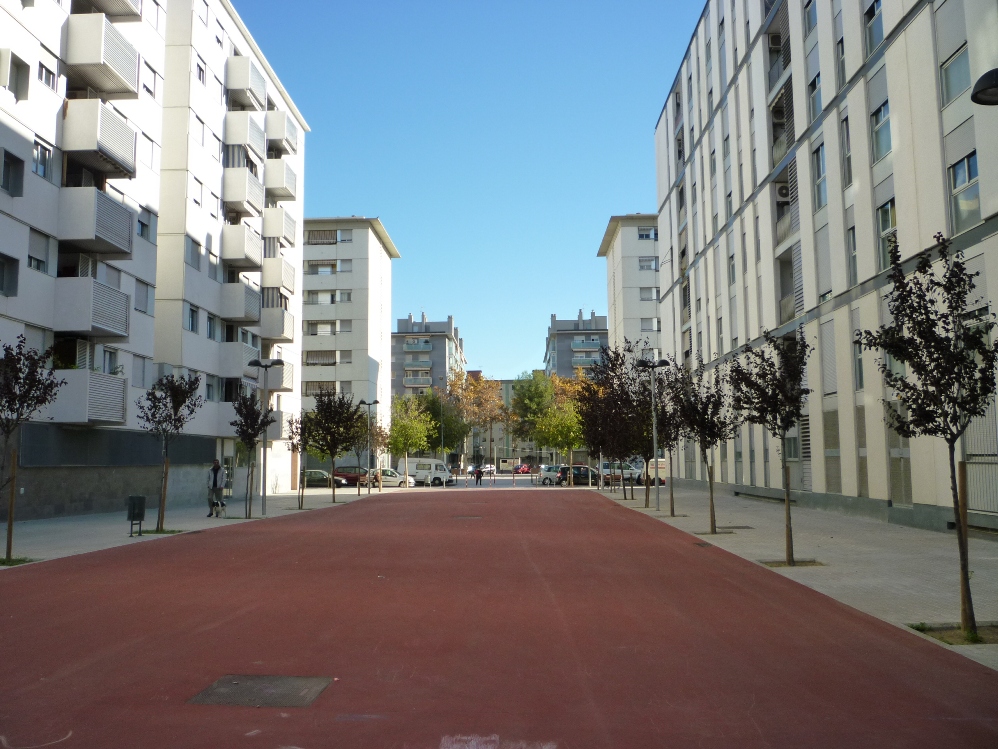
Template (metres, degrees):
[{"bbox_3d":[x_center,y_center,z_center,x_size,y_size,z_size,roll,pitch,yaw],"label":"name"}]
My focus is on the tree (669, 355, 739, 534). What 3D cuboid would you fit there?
[{"bbox_3d":[4.540,1.532,18.610,1.400,3.964,1.400,-1,-6,2],"label":"tree"}]

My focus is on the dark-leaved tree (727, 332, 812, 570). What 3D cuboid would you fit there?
[{"bbox_3d":[4.188,1.078,12.906,1.276,3.644,1.300,-1,-6,1],"label":"dark-leaved tree"}]

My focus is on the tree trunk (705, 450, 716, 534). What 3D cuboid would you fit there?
[{"bbox_3d":[4.733,2.628,18.685,0.250,1.854,0.220,-1,-6,2],"label":"tree trunk"}]

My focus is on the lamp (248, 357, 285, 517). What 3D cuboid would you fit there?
[{"bbox_3d":[-7.561,2.007,27.063,1.150,5.070,0.450,-1,-6,2],"label":"lamp"}]

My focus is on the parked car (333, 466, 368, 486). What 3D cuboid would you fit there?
[{"bbox_3d":[-10.625,7.908,64.924,4.200,1.495,1.750,-1,-6,2],"label":"parked car"}]

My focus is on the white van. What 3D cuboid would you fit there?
[{"bbox_3d":[-6.075,8.069,69.119,4.600,2.280,1.850,-1,-6,1],"label":"white van"}]

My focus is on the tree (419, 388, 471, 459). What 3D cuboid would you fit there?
[{"bbox_3d":[-5.906,6.411,90.529,5.800,10.045,5.600,-1,-6,2],"label":"tree"}]

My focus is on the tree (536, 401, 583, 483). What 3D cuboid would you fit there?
[{"bbox_3d":[4.215,4.756,57.333,3.544,5.944,3.544,-1,-6,1],"label":"tree"}]

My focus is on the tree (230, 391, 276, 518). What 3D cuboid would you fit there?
[{"bbox_3d":[-7.431,2.407,25.260,1.348,3.864,1.400,-1,-6,1],"label":"tree"}]

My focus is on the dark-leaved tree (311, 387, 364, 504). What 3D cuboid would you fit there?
[{"bbox_3d":[-6.823,2.964,34.976,2.200,4.777,2.100,-1,-6,2],"label":"dark-leaved tree"}]

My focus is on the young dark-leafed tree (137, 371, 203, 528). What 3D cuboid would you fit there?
[{"bbox_3d":[-8.361,1.953,21.161,1.600,3.980,1.500,-1,-6,2],"label":"young dark-leafed tree"}]

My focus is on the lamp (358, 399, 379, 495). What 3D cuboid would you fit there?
[{"bbox_3d":[-6.688,3.740,43.247,0.980,4.875,0.380,-1,-6,2],"label":"lamp"}]

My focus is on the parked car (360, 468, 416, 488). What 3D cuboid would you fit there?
[{"bbox_3d":[-7.996,7.685,61.800,3.600,1.430,1.640,-1,-6,2],"label":"parked car"}]

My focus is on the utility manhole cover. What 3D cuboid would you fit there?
[{"bbox_3d":[-1.685,2.282,6.010,0.863,0.030,0.786,-1,-6,4],"label":"utility manhole cover"}]

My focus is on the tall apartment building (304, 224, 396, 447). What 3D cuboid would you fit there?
[{"bbox_3d":[-19.032,-1.390,83.718,16.000,24.718,14.500,-1,-6,2],"label":"tall apartment building"}]

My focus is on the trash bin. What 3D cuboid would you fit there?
[{"bbox_3d":[-8.231,3.211,19.012,0.370,0.912,0.410,-3,-6,19],"label":"trash bin"}]

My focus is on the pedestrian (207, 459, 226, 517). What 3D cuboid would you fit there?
[{"bbox_3d":[-8.917,3.592,26.401,0.600,1.809,0.420,0,-6,-7],"label":"pedestrian"}]

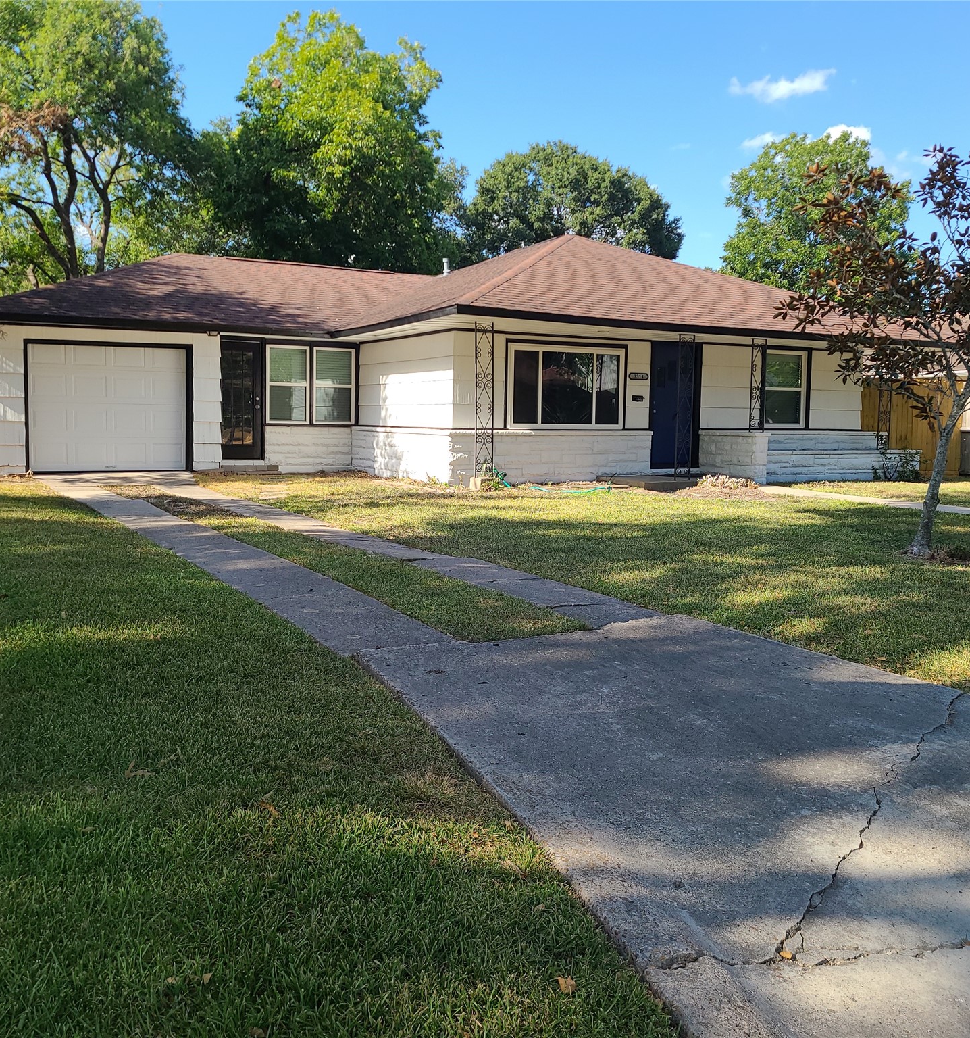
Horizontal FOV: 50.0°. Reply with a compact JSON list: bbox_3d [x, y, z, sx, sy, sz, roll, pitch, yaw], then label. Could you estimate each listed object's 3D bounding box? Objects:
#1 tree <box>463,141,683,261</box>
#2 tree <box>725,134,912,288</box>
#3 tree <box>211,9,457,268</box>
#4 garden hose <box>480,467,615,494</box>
[{"bbox_3d":[3.718,-9.087,42.169,9.300,12.123,9.300,1,6,5],"label":"tree"},{"bbox_3d":[11.225,-7.497,34.719,6.800,10.626,6.800,3,6,17],"label":"tree"},{"bbox_3d":[-4.147,-7.931,29.074,7.300,12.082,7.300,0,6,-8],"label":"tree"},{"bbox_3d":[0.931,-0.568,15.235,1.950,0.320,0.550,2,6,12],"label":"garden hose"}]

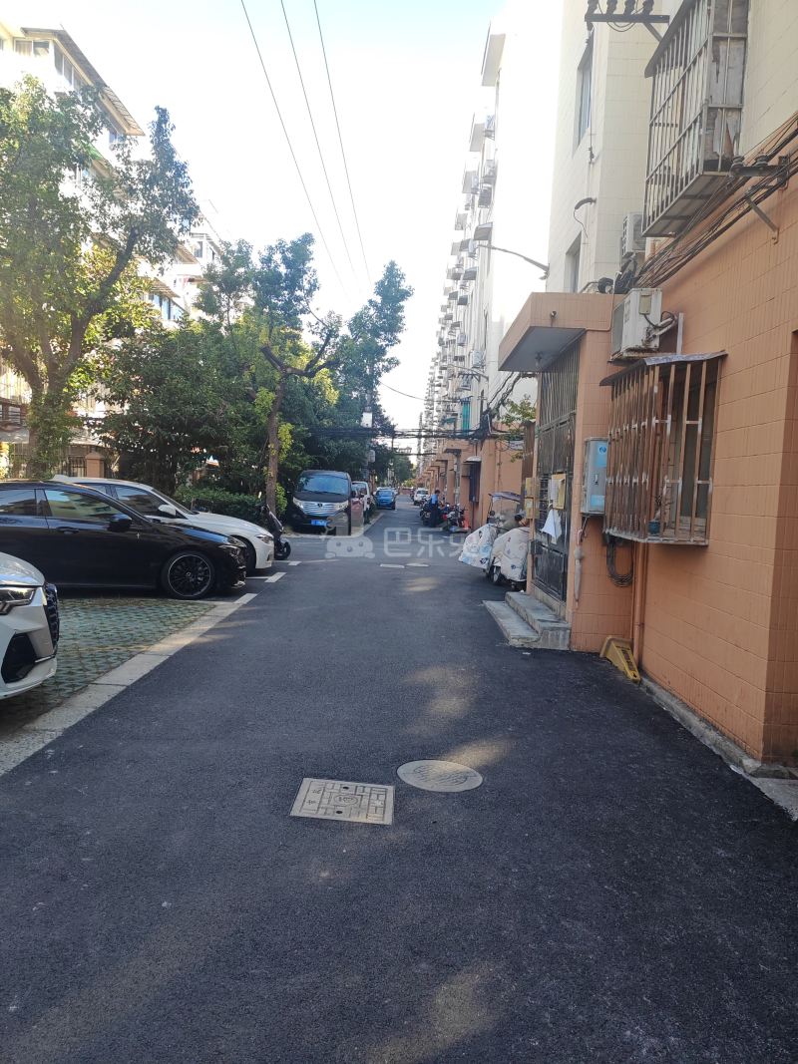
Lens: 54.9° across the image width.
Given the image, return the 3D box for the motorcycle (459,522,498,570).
[{"bbox_3d":[1.686,0.341,13.880,0.820,1.040,1.650,4,4,20],"label":"motorcycle"}]

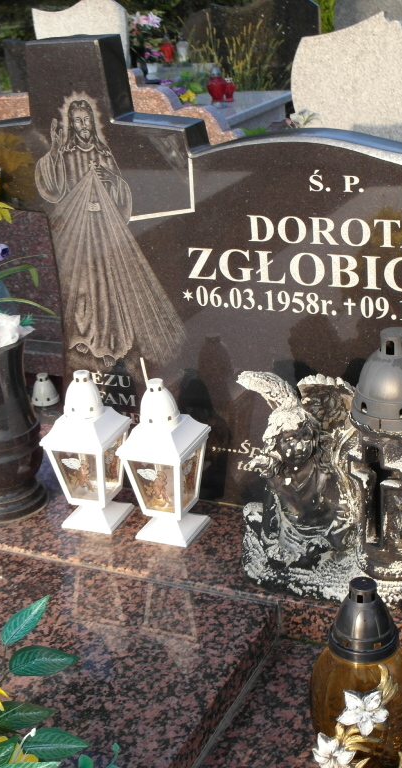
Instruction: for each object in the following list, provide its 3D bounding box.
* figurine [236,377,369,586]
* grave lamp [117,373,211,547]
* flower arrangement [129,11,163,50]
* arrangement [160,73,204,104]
[{"bbox_3d":[0.124,0.118,1.315,0.169,0.248,0.133,2,22,18],"label":"figurine"},{"bbox_3d":[-0.046,0.098,1.440,0.097,0.220,0.097,6,24,26],"label":"grave lamp"},{"bbox_3d":[-0.386,-2.457,7.400,0.250,0.270,0.230,6,24,25],"label":"flower arrangement"},{"bbox_3d":[-0.112,-1.681,6.100,0.250,0.190,0.220,6,24,25],"label":"arrangement"}]

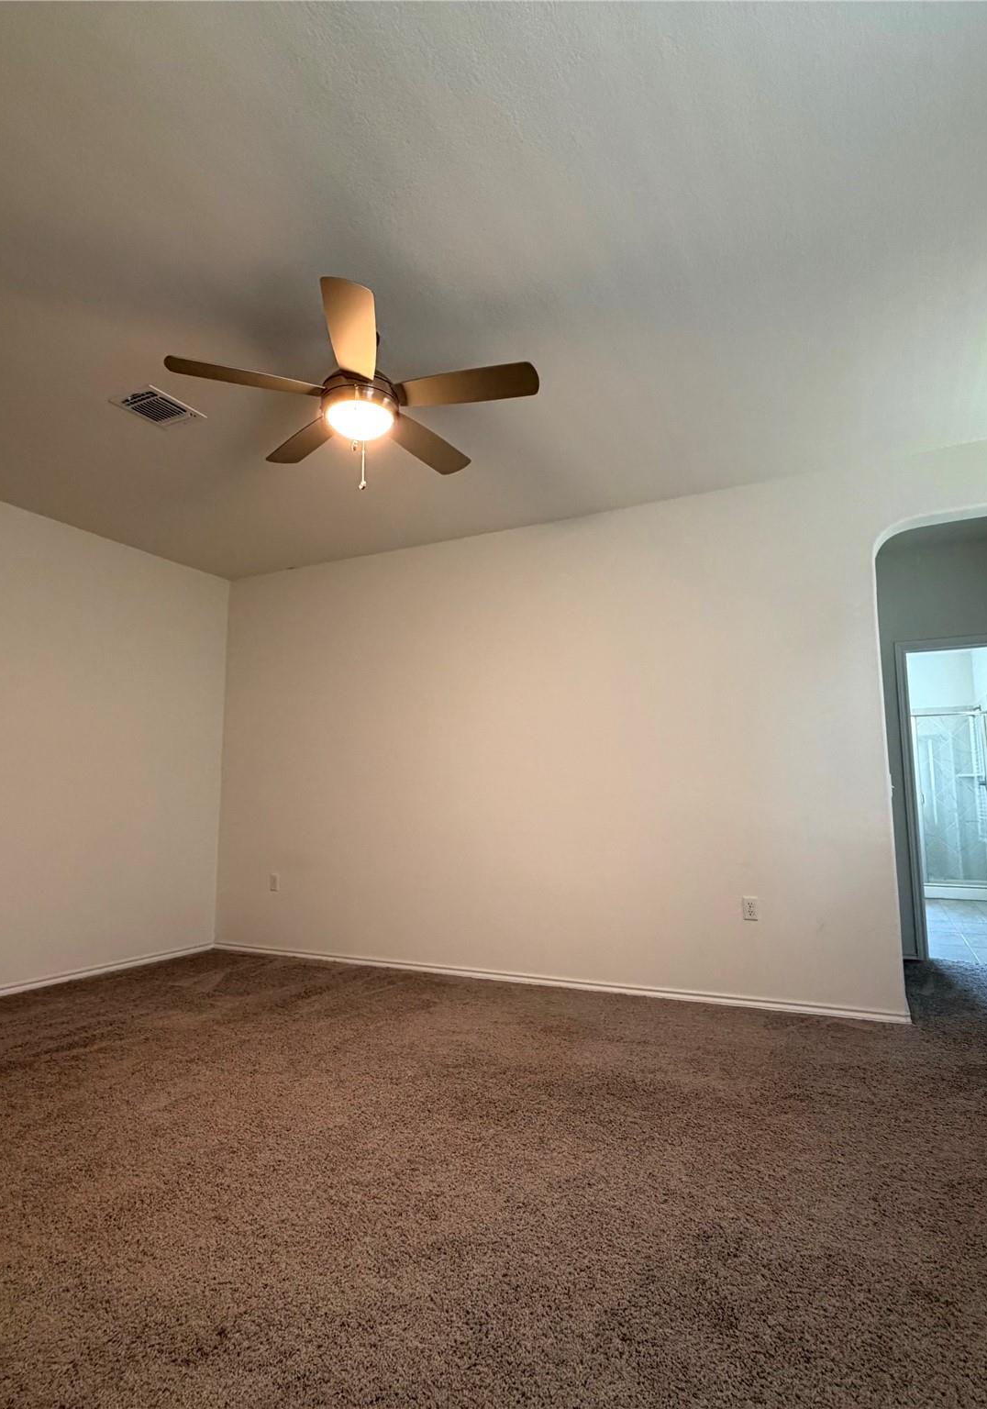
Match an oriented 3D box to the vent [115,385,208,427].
[{"bbox_3d":[-1.465,-1.283,3.331,0.258,0.020,0.304,-4,-8,26],"label":"vent"}]

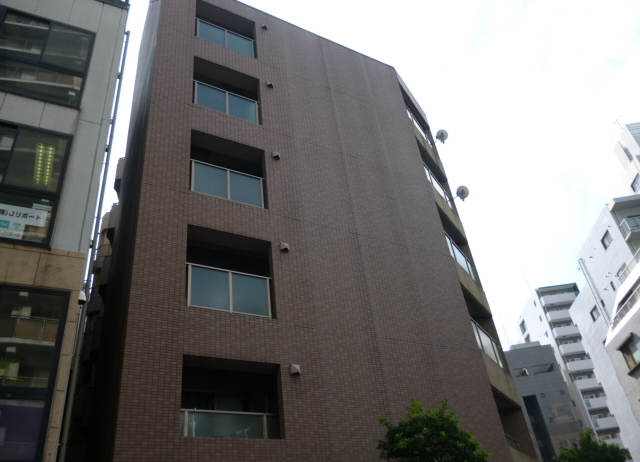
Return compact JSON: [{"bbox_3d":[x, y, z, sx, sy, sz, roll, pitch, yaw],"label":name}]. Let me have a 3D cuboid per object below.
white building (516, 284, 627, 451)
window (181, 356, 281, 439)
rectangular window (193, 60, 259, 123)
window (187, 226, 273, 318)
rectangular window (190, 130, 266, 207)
[{"bbox_3d":[43.489,29.605,83.281,6.800,40.600,15.400,-8,-35,0],"label":"white building"},{"bbox_3d":[-1.555,3.004,9.241,1.900,1.393,0.200,13,-40,-27],"label":"window"},{"bbox_3d":[-2.506,-3.714,13.984,1.900,1.888,0.200,13,-40,-27],"label":"rectangular window"},{"bbox_3d":[-1.855,0.887,10.735,1.900,1.906,0.200,13,-40,-27],"label":"window"},{"bbox_3d":[-2.180,-1.412,12.358,1.900,1.922,0.200,13,-40,-27],"label":"rectangular window"}]

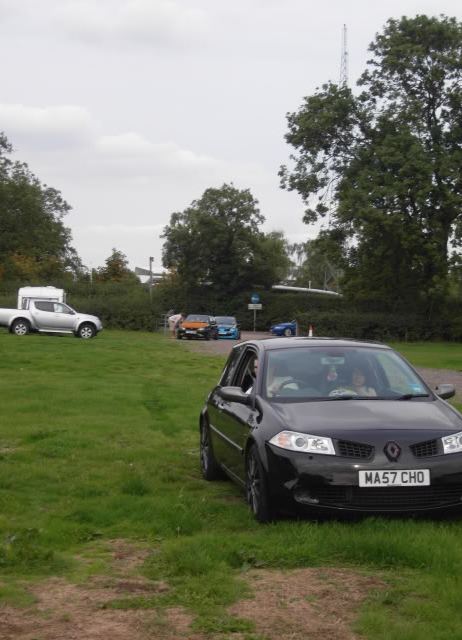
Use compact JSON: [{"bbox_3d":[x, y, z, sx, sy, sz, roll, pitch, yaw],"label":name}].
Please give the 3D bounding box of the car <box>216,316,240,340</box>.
[{"bbox_3d":[-0.430,0.410,69.000,1.760,1.420,4.000,0,1,6],"label":"car"}]

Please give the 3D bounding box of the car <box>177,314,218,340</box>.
[{"bbox_3d":[-1.800,0.390,66.800,1.660,1.420,3.800,0,1,8],"label":"car"}]

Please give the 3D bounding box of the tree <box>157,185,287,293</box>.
[{"bbox_3d":[-0.444,-5.125,97.000,10.000,11.600,9.600,0,1,0],"label":"tree"}]

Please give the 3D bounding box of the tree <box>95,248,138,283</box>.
[{"bbox_3d":[-9.051,-2.411,95.000,3.400,6.300,3.400,0,1,0],"label":"tree"}]

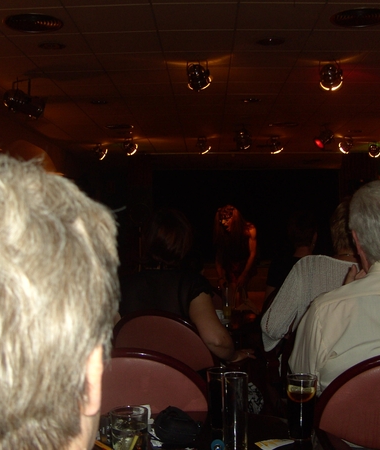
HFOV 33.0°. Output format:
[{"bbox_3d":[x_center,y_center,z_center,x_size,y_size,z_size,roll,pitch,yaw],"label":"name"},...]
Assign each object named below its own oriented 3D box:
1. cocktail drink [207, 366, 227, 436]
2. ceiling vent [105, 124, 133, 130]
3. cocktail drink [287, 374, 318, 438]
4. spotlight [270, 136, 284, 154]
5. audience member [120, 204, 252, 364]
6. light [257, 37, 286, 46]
[{"bbox_3d":[0.070,0.388,1.430,0.066,0.130,0.066,0,0,1],"label":"cocktail drink"},{"bbox_3d":[-1.032,-1.444,9.450,0.430,0.050,0.430,0,0,1],"label":"ceiling vent"},{"bbox_3d":[0.240,0.392,1.380,0.065,0.130,0.065,0,0,1],"label":"cocktail drink"},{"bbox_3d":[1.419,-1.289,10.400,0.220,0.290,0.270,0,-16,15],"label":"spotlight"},{"bbox_3d":[-0.020,0.540,3.100,0.580,1.260,0.780,0,0,5],"label":"audience member"},{"bbox_3d":[0.649,-1.477,5.170,0.230,0.035,0.230,0,0,1],"label":"light"}]

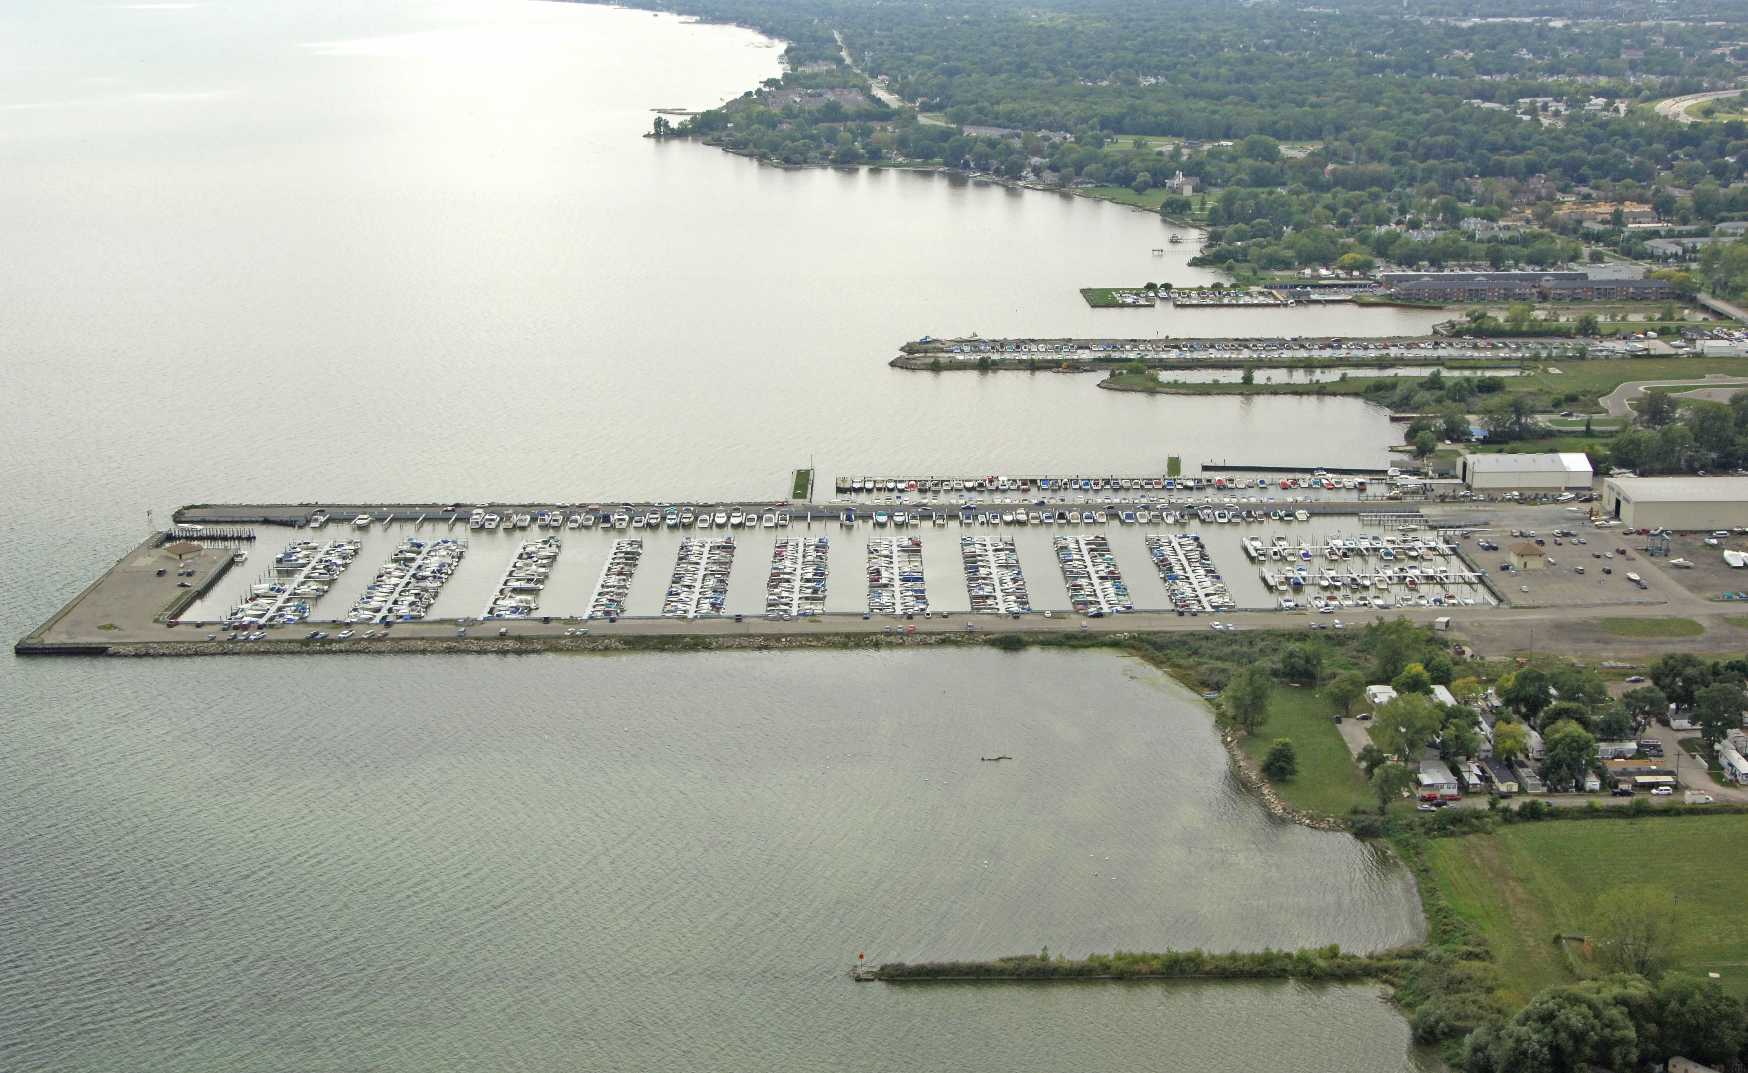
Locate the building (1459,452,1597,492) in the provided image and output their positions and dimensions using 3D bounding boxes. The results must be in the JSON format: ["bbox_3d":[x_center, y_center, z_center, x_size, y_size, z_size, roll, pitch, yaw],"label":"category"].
[{"bbox_3d":[249.484,-25.703,892.243,45.886,11.581,22.833,0,14,-2],"label":"building"}]

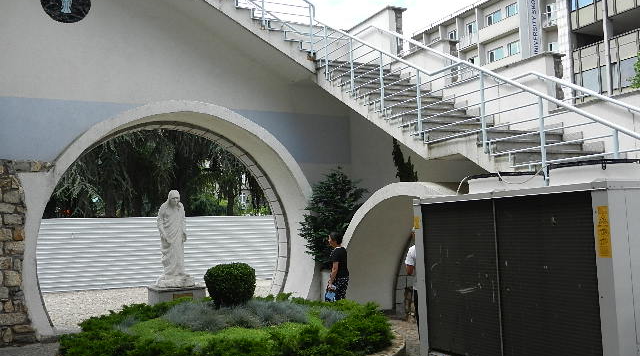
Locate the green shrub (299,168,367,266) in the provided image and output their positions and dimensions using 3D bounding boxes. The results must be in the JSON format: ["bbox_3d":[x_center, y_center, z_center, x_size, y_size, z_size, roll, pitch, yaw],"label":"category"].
[{"bbox_3d":[0.232,0.769,11.300,1.250,1.920,1.200,-2,-5,0],"label":"green shrub"}]

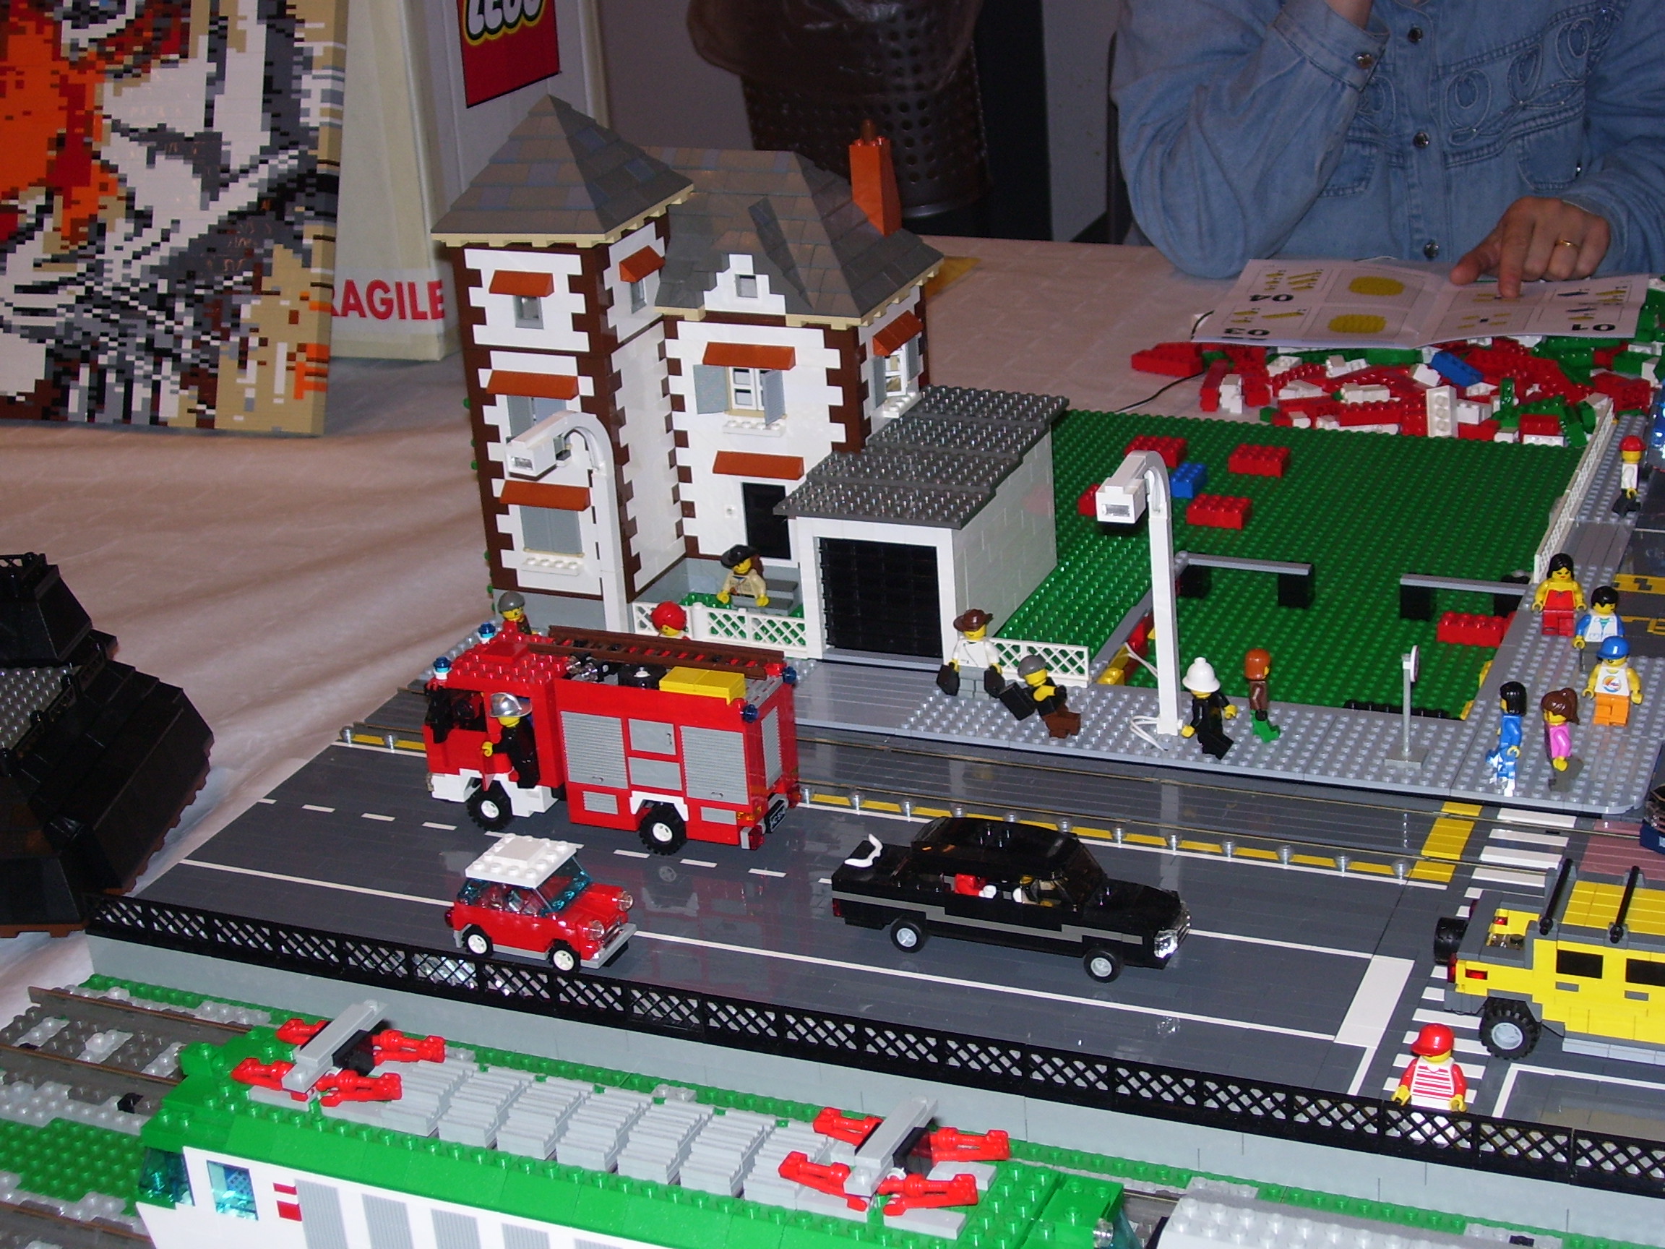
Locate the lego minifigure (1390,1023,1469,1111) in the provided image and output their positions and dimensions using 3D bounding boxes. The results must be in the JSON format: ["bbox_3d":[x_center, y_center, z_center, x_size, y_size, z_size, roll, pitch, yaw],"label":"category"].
[{"bbox_3d":[0.206,0.159,0.920,0.025,0.043,0.015,6,25,23],"label":"lego minifigure"}]

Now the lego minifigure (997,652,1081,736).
[{"bbox_3d":[0.094,0.035,1.231,0.031,0.042,0.024,-20,13,31],"label":"lego minifigure"}]

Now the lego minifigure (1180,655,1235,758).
[{"bbox_3d":[0.167,0.037,1.194,0.023,0.045,0.023,6,25,23],"label":"lego minifigure"}]

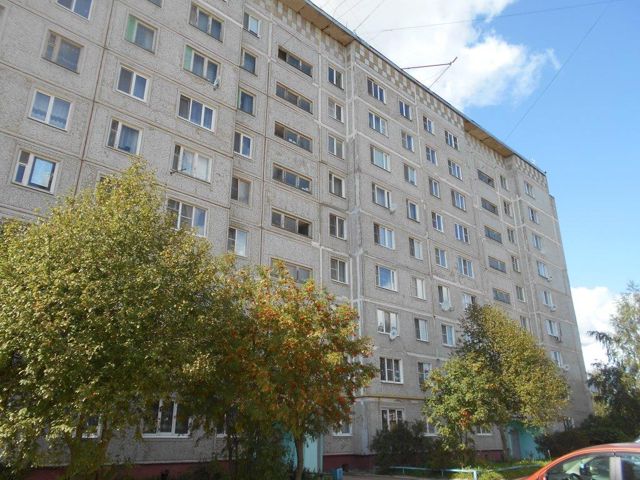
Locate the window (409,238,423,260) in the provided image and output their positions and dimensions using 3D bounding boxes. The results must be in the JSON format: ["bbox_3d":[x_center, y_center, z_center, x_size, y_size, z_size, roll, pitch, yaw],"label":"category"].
[{"bbox_3d":[6.465,0.617,32.493,1.390,1.340,0.150,18,-28,-38],"label":"window"}]

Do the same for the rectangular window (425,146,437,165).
[{"bbox_3d":[8.702,-6.557,37.532,1.240,1.300,0.200,18,-28,-38],"label":"rectangular window"}]

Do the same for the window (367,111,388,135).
[{"bbox_3d":[4.055,-8.082,33.593,2.000,1.370,0.150,18,-28,-38],"label":"window"}]

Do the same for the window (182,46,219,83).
[{"bbox_3d":[-5.912,-8.744,24.296,1.950,1.387,0.150,18,-28,-39],"label":"window"}]

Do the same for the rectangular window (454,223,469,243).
[{"bbox_3d":[11.292,-0.524,38.220,2.010,1.360,0.150,18,-27,-39],"label":"rectangular window"}]

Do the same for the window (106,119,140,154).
[{"bbox_3d":[-8.275,-4.338,20.437,1.370,1.370,0.150,18,-27,-39],"label":"window"}]

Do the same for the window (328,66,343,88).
[{"bbox_3d":[1.075,-11.194,33.215,1.410,1.400,0.150,18,-28,-38],"label":"window"}]

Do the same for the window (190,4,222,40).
[{"bbox_3d":[-5.909,-11.356,25.306,1.950,1.387,0.150,18,-28,-39],"label":"window"}]

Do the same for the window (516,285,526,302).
[{"bbox_3d":[18.084,4.802,43.408,1.300,1.300,0.200,18,-28,-38],"label":"window"}]

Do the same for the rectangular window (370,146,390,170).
[{"bbox_3d":[4.098,-5.472,32.816,1.968,1.357,0.200,18,-27,-39],"label":"rectangular window"}]

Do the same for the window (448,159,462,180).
[{"bbox_3d":[11.111,-5.779,39.552,1.780,1.340,0.200,18,-28,-38],"label":"window"}]

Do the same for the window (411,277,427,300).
[{"bbox_3d":[6.454,3.098,31.576,1.400,1.360,0.200,18,-28,-38],"label":"window"}]

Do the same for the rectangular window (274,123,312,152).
[{"bbox_3d":[-1.570,-6.110,28.766,2.888,0.924,0.200,18,-27,-39],"label":"rectangular window"}]

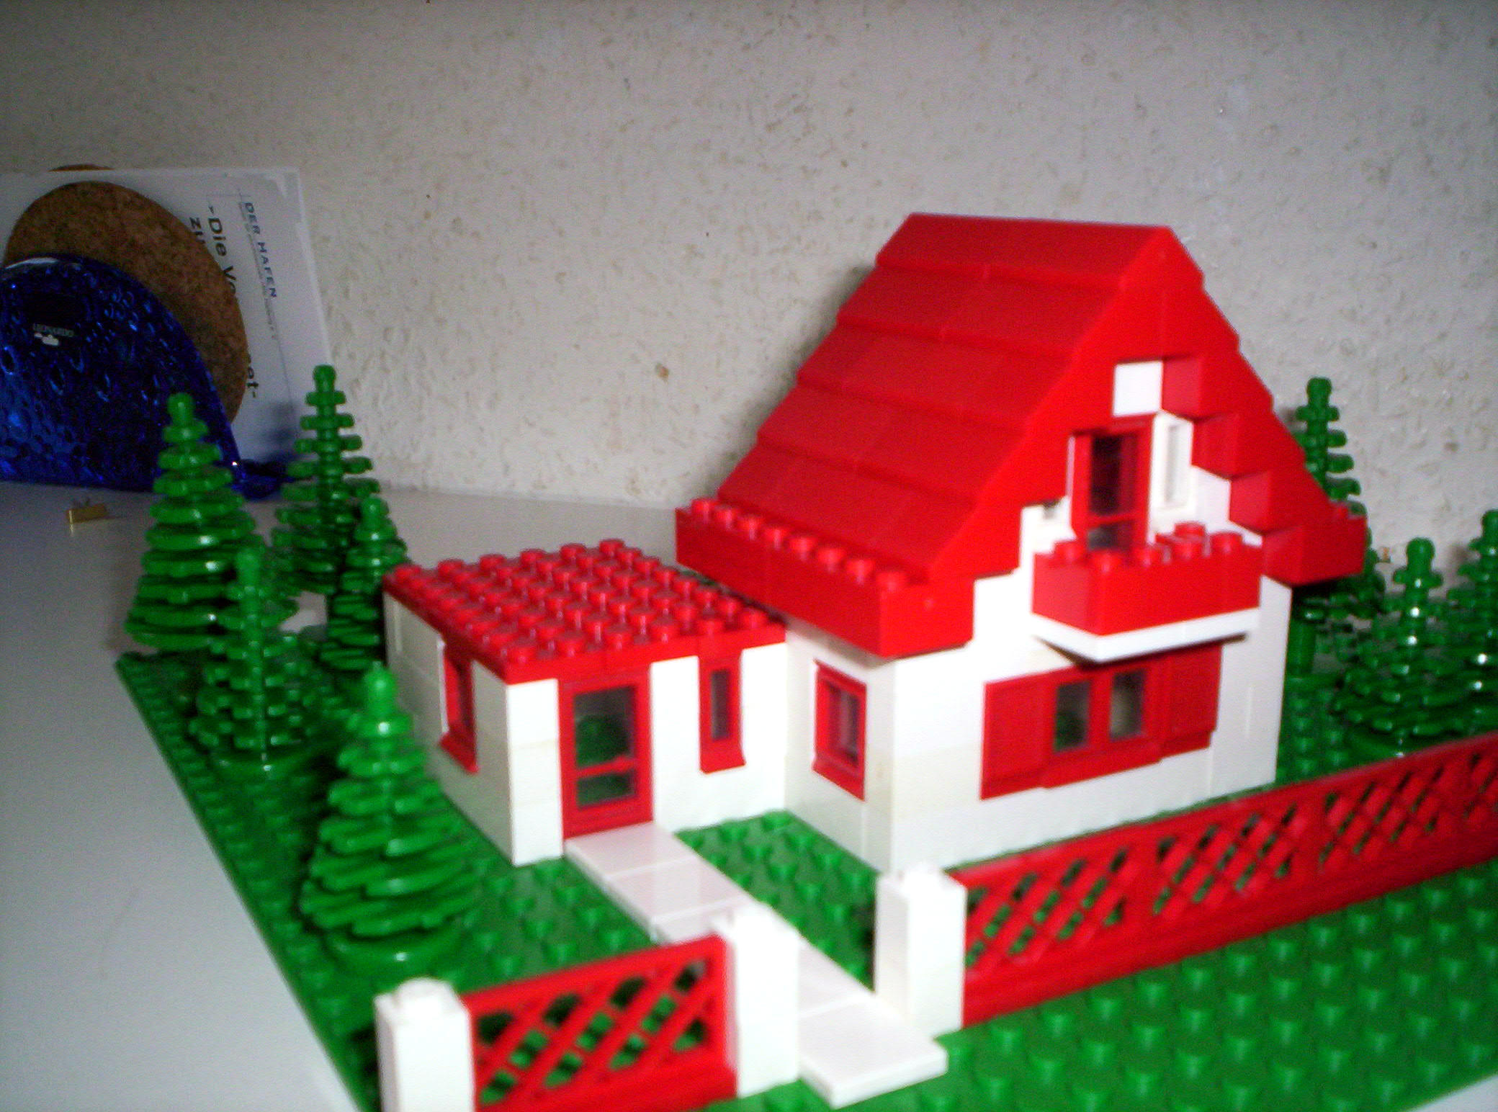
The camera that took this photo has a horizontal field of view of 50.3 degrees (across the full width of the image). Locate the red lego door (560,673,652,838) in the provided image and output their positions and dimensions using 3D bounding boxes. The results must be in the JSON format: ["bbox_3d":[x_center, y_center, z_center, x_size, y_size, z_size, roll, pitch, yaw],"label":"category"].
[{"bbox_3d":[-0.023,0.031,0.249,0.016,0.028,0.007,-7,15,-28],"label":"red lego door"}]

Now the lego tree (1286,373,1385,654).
[{"bbox_3d":[0.112,-0.004,0.322,0.030,0.064,0.030,-7,15,-28],"label":"lego tree"}]

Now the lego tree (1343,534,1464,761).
[{"bbox_3d":[0.118,0.017,0.286,0.023,0.040,0.023,-7,15,-28],"label":"lego tree"}]

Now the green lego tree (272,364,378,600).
[{"bbox_3d":[-0.091,-0.011,0.349,0.030,0.064,0.030,-7,15,-28],"label":"green lego tree"}]

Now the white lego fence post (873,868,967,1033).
[{"bbox_3d":[0.021,0.048,0.197,0.008,0.021,0.008,-8,15,-28],"label":"white lego fence post"}]

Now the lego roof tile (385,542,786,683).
[{"bbox_3d":[-0.030,0.008,0.274,0.048,0.005,0.064,-7,15,-28],"label":"lego roof tile"}]

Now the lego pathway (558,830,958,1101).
[{"bbox_3d":[-0.003,0.053,0.218,0.016,0.003,0.080,-8,15,-28],"label":"lego pathway"}]

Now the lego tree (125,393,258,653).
[{"bbox_3d":[-0.110,-0.002,0.316,0.030,0.064,0.030,-7,15,-28],"label":"lego tree"}]

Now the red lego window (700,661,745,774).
[{"bbox_3d":[-0.006,0.025,0.259,0.008,0.019,0.009,-8,15,-28],"label":"red lego window"}]

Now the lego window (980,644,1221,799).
[{"bbox_3d":[0.056,0.025,0.256,0.048,0.019,0.008,-8,15,-28],"label":"lego window"}]

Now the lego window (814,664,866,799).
[{"bbox_3d":[0.016,0.027,0.250,0.009,0.019,0.016,-8,15,-28],"label":"lego window"}]

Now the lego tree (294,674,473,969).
[{"bbox_3d":[-0.048,0.033,0.214,0.023,0.040,0.023,-7,15,-28],"label":"lego tree"}]

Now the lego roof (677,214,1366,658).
[{"bbox_3d":[0.045,-0.026,0.263,0.096,0.058,0.064,-8,15,-28],"label":"lego roof"}]

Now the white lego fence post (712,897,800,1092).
[{"bbox_3d":[0.000,0.051,0.186,0.008,0.021,0.008,-8,15,-28],"label":"white lego fence post"}]

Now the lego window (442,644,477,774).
[{"bbox_3d":[-0.045,0.024,0.262,0.009,0.019,0.016,-8,15,-28],"label":"lego window"}]

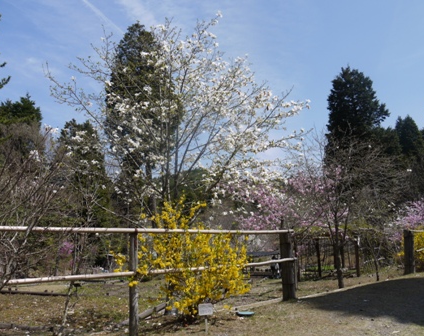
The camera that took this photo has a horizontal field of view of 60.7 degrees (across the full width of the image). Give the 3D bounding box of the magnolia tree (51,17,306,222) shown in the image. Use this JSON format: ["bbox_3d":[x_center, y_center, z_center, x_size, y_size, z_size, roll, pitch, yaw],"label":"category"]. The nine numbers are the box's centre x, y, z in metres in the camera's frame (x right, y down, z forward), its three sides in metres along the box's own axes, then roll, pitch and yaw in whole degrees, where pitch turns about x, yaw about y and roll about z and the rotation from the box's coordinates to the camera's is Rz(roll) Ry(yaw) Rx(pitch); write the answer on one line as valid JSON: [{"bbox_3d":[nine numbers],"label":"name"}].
[{"bbox_3d":[-0.647,-0.266,6.630,4.500,5.536,4.200,0,-9,0],"label":"magnolia tree"}]

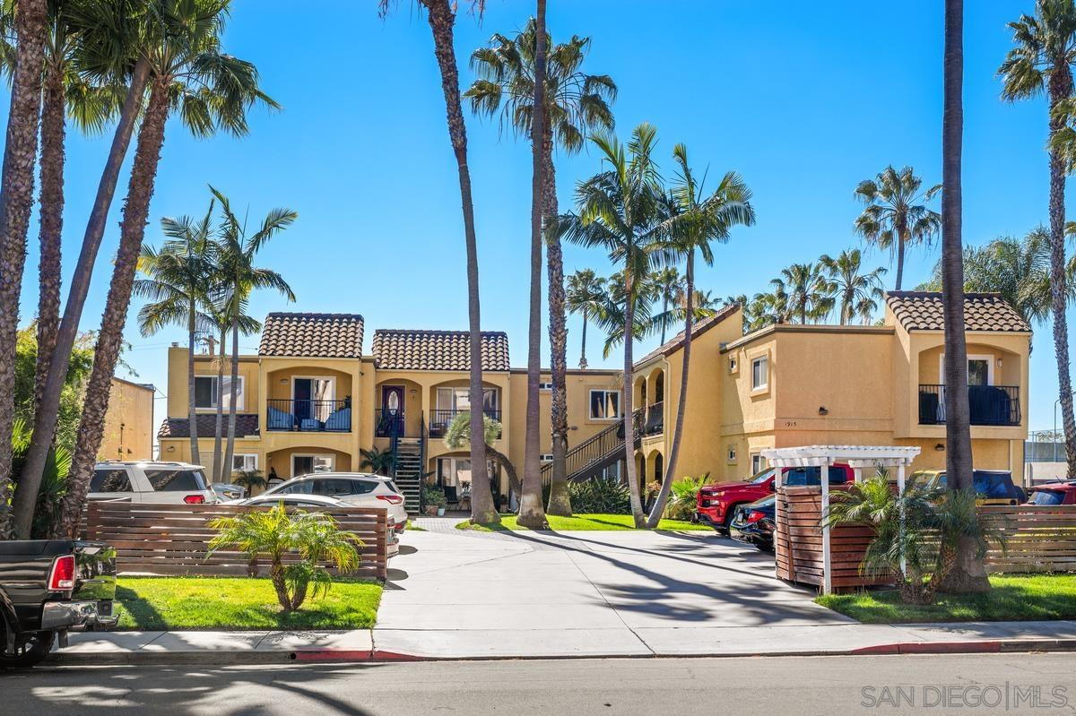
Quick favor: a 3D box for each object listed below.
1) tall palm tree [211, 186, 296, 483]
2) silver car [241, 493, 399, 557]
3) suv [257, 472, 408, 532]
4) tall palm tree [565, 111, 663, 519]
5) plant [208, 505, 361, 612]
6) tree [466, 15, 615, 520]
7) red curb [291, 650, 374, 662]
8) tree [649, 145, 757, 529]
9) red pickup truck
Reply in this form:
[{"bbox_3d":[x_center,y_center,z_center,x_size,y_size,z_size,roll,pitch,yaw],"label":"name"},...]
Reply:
[{"bbox_3d":[-9.302,-0.264,41.000,2.900,10.700,2.900,1,-3,-7],"label":"tall palm tree"},{"bbox_3d":[-5.085,3.263,23.600,4.750,1.460,1.830,1,-3,-2],"label":"silver car"},{"bbox_3d":[-5.225,3.439,28.387,4.520,1.680,1.840,1,-5,-5],"label":"suv"},{"bbox_3d":[2.306,-0.986,37.300,3.100,12.000,3.100,1,-3,-7],"label":"tall palm tree"},{"bbox_3d":[-3.740,2.930,18.464,2.220,1.560,2.100,1,-5,-5],"label":"plant"},{"bbox_3d":[0.058,-3.492,45.214,5.440,18.340,5.440,1,-5,-5],"label":"tree"},{"bbox_3d":[-2.526,3.659,15.400,1.020,0.140,0.180,1,-3,-7],"label":"red curb"},{"bbox_3d":[5.045,-0.707,39.129,3.430,11.860,3.200,1,-5,-5],"label":"tree"},{"bbox_3d":[7.600,3.962,35.200,5.850,1.930,2.060,1,-3,-8],"label":"red pickup truck"}]

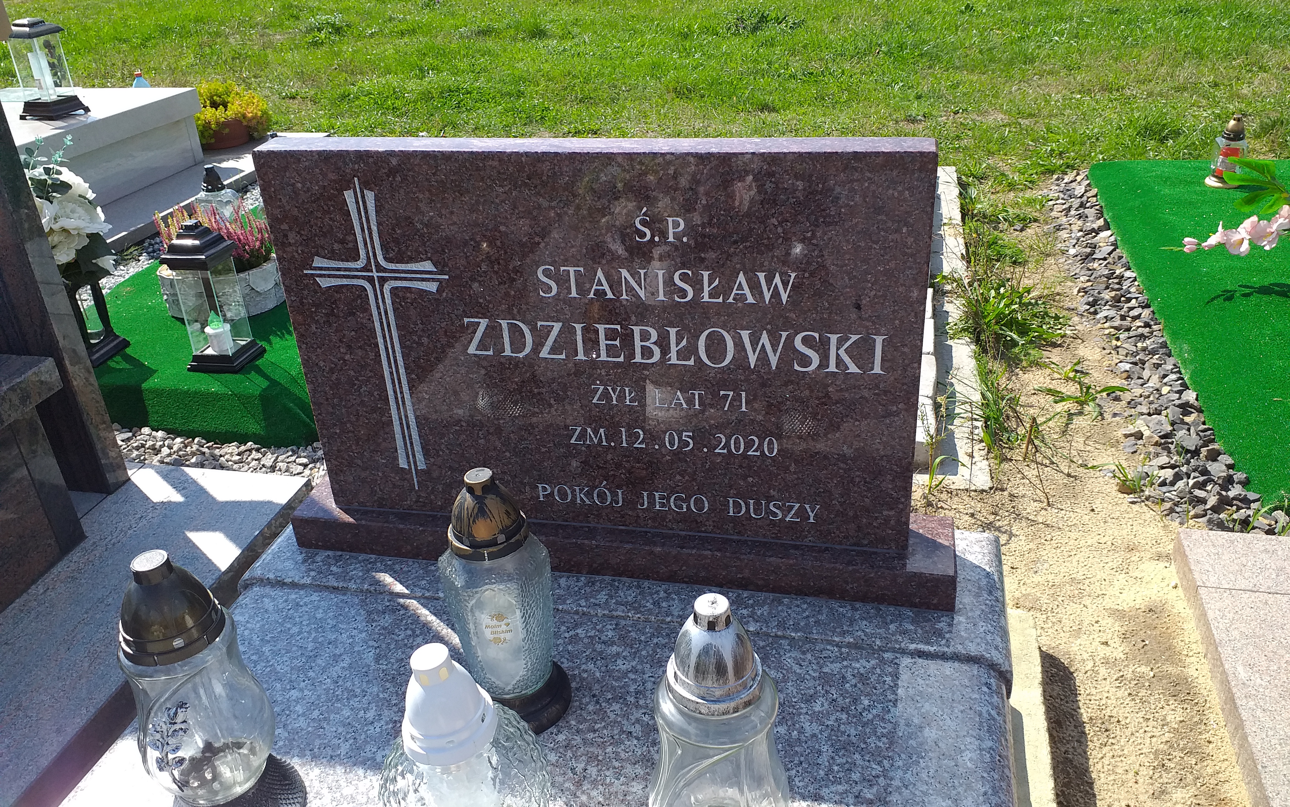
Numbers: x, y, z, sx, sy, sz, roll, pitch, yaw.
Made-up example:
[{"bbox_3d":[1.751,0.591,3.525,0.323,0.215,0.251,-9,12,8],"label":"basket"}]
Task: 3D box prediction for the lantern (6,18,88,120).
[{"bbox_3d":[-2.195,-1.214,3.657,0.168,0.331,0.168,7,30,20],"label":"lantern"}]

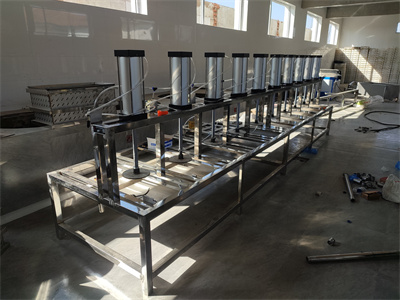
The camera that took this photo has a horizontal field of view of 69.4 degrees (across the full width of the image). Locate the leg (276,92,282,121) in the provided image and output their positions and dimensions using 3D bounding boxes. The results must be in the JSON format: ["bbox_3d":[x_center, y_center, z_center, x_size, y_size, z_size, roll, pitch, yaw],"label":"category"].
[{"bbox_3d":[1.178,-0.651,4.304,0.047,0.453,0.047,13,21,33],"label":"leg"}]

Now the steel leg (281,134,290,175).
[{"bbox_3d":[1.155,0.054,3.903,0.049,0.552,0.050,13,21,33],"label":"steel leg"}]

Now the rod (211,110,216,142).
[{"bbox_3d":[0.141,-0.263,2.948,0.034,0.365,0.034,13,21,33],"label":"rod"}]

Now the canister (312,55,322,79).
[{"bbox_3d":[2.272,-1.609,5.670,0.135,0.415,0.135,13,21,33],"label":"canister"}]

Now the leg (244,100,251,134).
[{"bbox_3d":[0.586,-0.407,3.562,0.050,0.470,0.050,13,21,33],"label":"leg"}]

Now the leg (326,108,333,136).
[{"bbox_3d":[2.679,-0.575,5.984,0.050,0.580,0.050,13,21,33],"label":"leg"}]

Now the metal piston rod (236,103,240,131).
[{"bbox_3d":[0.445,-0.392,3.357,0.034,0.365,0.034,13,21,33],"label":"metal piston rod"}]

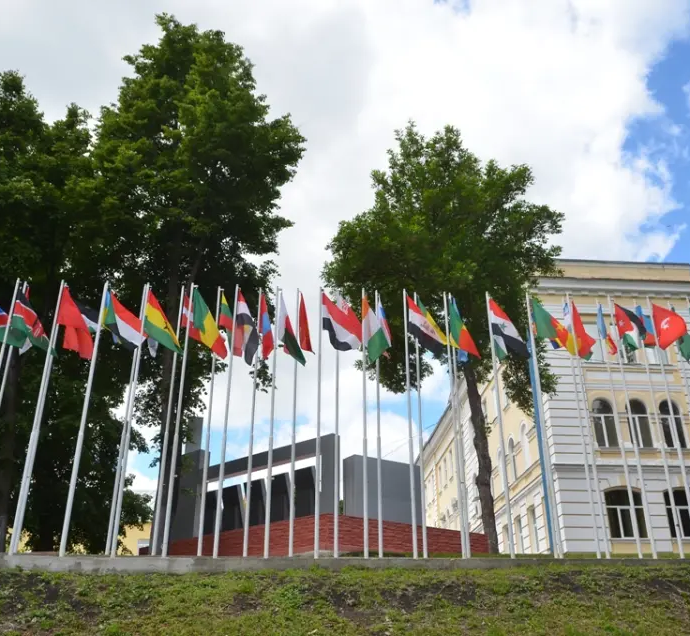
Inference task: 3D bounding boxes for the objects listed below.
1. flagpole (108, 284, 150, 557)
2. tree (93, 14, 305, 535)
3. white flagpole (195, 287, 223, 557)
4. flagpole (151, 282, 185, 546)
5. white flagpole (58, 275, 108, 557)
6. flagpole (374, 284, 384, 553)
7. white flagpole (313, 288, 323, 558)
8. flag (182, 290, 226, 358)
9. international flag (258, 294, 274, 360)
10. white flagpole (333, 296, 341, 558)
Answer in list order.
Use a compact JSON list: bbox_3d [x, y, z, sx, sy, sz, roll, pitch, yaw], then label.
[{"bbox_3d":[-4.869,2.061,15.049,0.090,6.350,0.090,0,-23,0],"label":"flagpole"},{"bbox_3d":[-5.081,-2.537,22.124,7.600,19.700,7.400,1,-23,-2],"label":"tree"},{"bbox_3d":[-3.124,2.208,15.614,0.090,6.550,0.090,0,-23,0],"label":"white flagpole"},{"bbox_3d":[-4.197,2.209,15.952,0.080,6.600,0.080,1,-23,-2],"label":"flagpole"},{"bbox_3d":[-5.544,1.932,14.261,0.090,6.000,0.090,0,-23,0],"label":"white flagpole"},{"bbox_3d":[0.799,2.312,15.807,0.090,6.550,0.090,0,-23,0],"label":"flagpole"},{"bbox_3d":[-0.565,2.048,14.560,0.080,6.041,0.080,1,-23,-2],"label":"white flagpole"},{"bbox_3d":[-3.290,0.111,15.698,0.965,1.733,0.350,1,-23,-3],"label":"flag"},{"bbox_3d":[-1.927,0.214,16.136,0.380,1.675,0.350,1,-23,-3],"label":"international flag"},{"bbox_3d":[-0.179,2.291,15.750,0.090,6.550,0.090,0,-23,0],"label":"white flagpole"}]

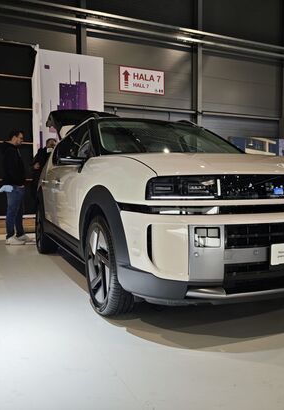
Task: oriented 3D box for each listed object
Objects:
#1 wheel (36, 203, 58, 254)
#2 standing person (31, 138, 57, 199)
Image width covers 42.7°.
[{"bbox_3d":[-1.285,0.316,5.063,0.240,0.730,0.730,-1,3,-23],"label":"wheel"},{"bbox_3d":[-1.623,-0.270,6.399,0.580,1.782,0.420,-1,3,-20],"label":"standing person"}]

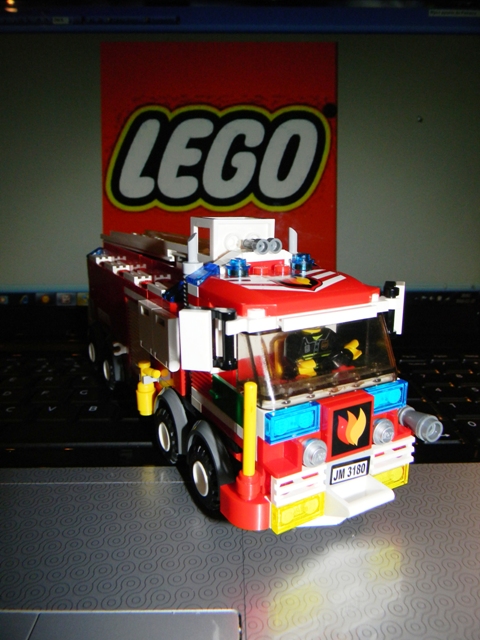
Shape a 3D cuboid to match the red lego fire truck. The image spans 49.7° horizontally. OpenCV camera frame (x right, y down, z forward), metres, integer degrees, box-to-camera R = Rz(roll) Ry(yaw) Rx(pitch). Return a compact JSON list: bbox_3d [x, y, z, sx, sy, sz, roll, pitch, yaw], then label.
[{"bbox_3d":[-0.014,0.000,0.217,0.077,0.087,0.203,-8,17,-28],"label":"red lego fire truck"}]

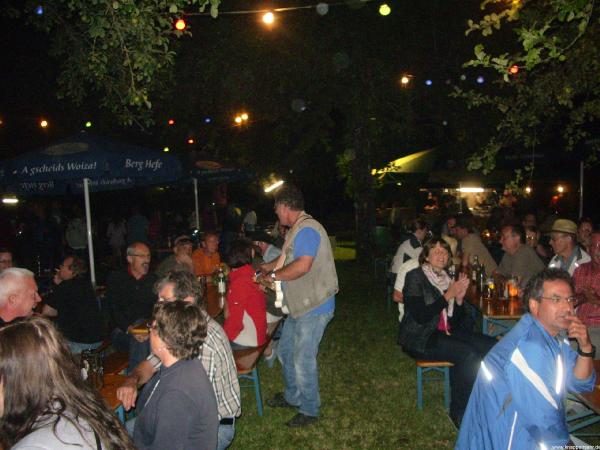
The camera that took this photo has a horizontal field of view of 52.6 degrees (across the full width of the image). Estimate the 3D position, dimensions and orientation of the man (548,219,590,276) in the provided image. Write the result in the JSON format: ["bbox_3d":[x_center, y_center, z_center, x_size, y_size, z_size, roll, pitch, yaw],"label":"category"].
[{"bbox_3d":[2.360,0.616,5.400,0.550,1.330,0.780,1,4,45],"label":"man"}]

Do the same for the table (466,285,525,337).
[{"bbox_3d":[1.670,0.927,5.100,0.560,0.770,2.200,-1,3,9],"label":"table"}]

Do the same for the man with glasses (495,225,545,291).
[{"bbox_3d":[1.960,0.636,5.450,0.750,1.300,0.550,-3,3,-21],"label":"man with glasses"}]

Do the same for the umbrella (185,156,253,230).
[{"bbox_3d":[-1.680,-0.020,10.000,2.150,2.400,2.150,-4,3,0],"label":"umbrella"}]

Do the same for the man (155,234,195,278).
[{"bbox_3d":[-1.080,0.742,5.350,0.750,1.280,0.550,0,3,25],"label":"man"}]

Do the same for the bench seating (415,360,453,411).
[{"bbox_3d":[1.070,1.095,5.100,0.260,0.470,2.200,-1,3,9],"label":"bench seating"}]

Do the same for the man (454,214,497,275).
[{"bbox_3d":[1.900,0.593,6.400,0.750,1.300,0.550,-2,3,-12],"label":"man"}]

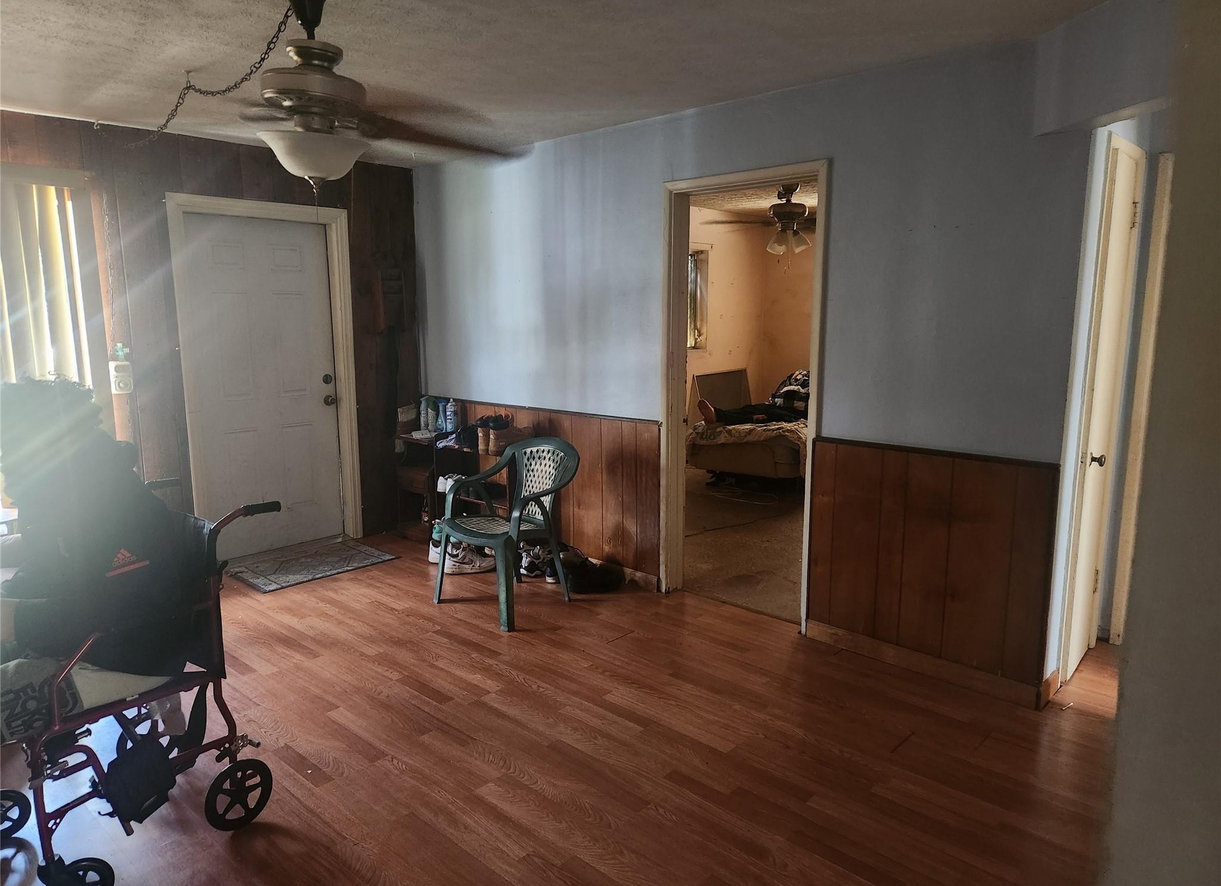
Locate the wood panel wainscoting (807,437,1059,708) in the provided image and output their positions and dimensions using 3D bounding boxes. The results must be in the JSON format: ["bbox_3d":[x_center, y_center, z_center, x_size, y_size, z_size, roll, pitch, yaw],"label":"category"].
[{"bbox_3d":[1.277,0.494,3.378,0.996,0.955,0.040,9,13,43],"label":"wood panel wainscoting"}]

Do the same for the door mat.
[{"bbox_3d":[-1.778,0.720,4.856,0.524,0.012,0.820,9,13,43],"label":"door mat"}]

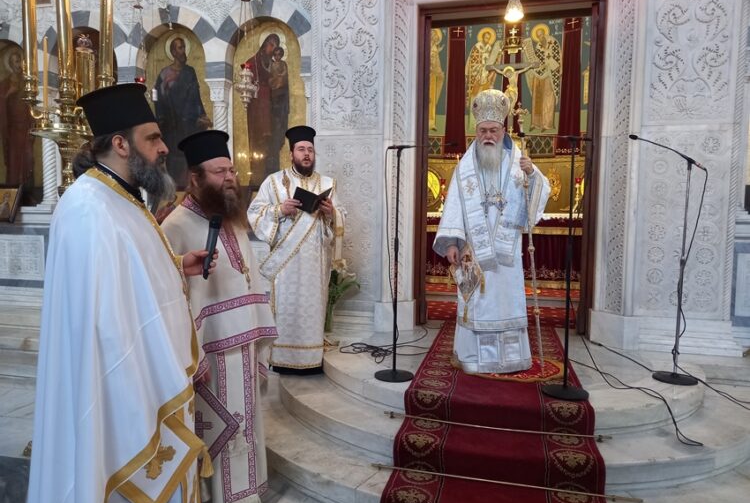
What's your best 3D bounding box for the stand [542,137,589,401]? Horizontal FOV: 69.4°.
[{"bbox_3d":[1.127,0.097,3.112,0.260,1.484,0.260,2,5,11],"label":"stand"}]

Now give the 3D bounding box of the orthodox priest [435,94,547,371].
[{"bbox_3d":[0.811,-0.164,3.738,0.800,1.876,0.560,2,5,13],"label":"orthodox priest"}]

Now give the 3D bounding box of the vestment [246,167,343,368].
[{"bbox_3d":[-0.582,0.106,4.018,0.720,1.422,0.520,-1,5,-16],"label":"vestment"}]

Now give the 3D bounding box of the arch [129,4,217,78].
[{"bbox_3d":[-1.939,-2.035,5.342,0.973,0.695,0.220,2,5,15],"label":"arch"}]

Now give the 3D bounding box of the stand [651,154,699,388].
[{"bbox_3d":[1.967,0.116,3.475,0.260,1.409,0.260,1,5,6],"label":"stand"}]

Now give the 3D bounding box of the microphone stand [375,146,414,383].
[{"bbox_3d":[0.134,0.075,3.414,0.260,1.456,0.260,0,5,-6],"label":"microphone stand"}]

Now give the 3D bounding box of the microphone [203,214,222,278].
[{"bbox_3d":[-0.611,-0.018,2.025,0.050,0.242,0.050,1,-14,24],"label":"microphone"}]

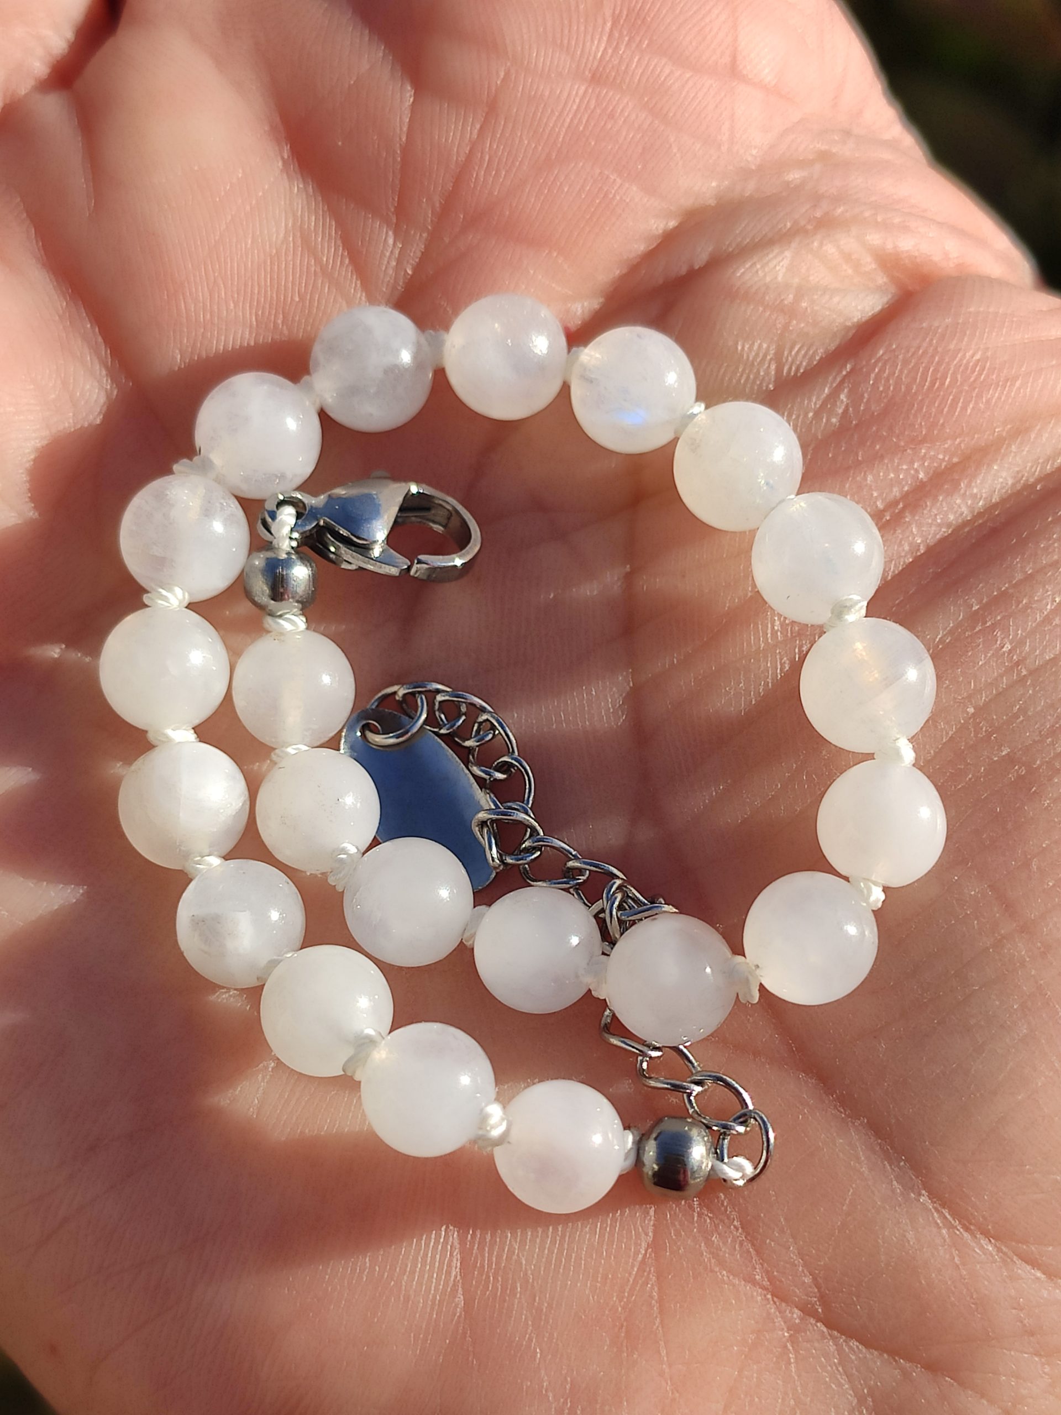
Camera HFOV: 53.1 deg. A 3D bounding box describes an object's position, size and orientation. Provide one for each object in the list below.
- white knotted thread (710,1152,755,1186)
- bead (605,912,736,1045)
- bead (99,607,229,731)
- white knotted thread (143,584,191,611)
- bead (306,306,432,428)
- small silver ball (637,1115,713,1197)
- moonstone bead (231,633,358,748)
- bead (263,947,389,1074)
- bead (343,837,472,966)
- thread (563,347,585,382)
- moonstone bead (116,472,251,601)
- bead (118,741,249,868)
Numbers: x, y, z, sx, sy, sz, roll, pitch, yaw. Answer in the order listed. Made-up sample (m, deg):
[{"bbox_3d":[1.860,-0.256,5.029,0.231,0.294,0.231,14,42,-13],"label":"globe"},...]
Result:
[{"bbox_3d":[0.012,0.027,0.062,0.003,0.002,0.002,9,73,3],"label":"white knotted thread"},{"bbox_3d":[0.007,0.013,0.051,0.006,0.006,0.006,0,70,0],"label":"bead"},{"bbox_3d":[-0.023,-0.002,0.067,0.008,0.008,0.008,0,65,0],"label":"bead"},{"bbox_3d":[-0.022,-0.007,0.065,0.003,0.003,0.002,7,87,2],"label":"white knotted thread"},{"bbox_3d":[-0.010,-0.022,0.068,0.008,0.008,0.008,0,60,0],"label":"bead"},{"bbox_3d":[0.009,0.026,0.062,0.004,0.005,0.005,8,73,0],"label":"small silver ball"},{"bbox_3d":[-0.015,-0.001,0.069,0.008,0.008,0.008,0,60,0],"label":"moonstone bead"},{"bbox_3d":[-0.012,0.018,0.064,0.008,0.008,0.008,0,60,0],"label":"bead"},{"bbox_3d":[-0.007,0.012,0.064,0.008,0.008,0.008,0,73,0],"label":"bead"},{"bbox_3d":[0.003,-0.021,0.065,0.001,0.002,0.002,16,73,3],"label":"thread"},{"bbox_3d":[-0.021,-0.011,0.066,0.008,0.008,0.008,0,60,0],"label":"moonstone bead"},{"bbox_3d":[-0.021,0.006,0.064,0.008,0.008,0.008,0,73,0],"label":"bead"}]

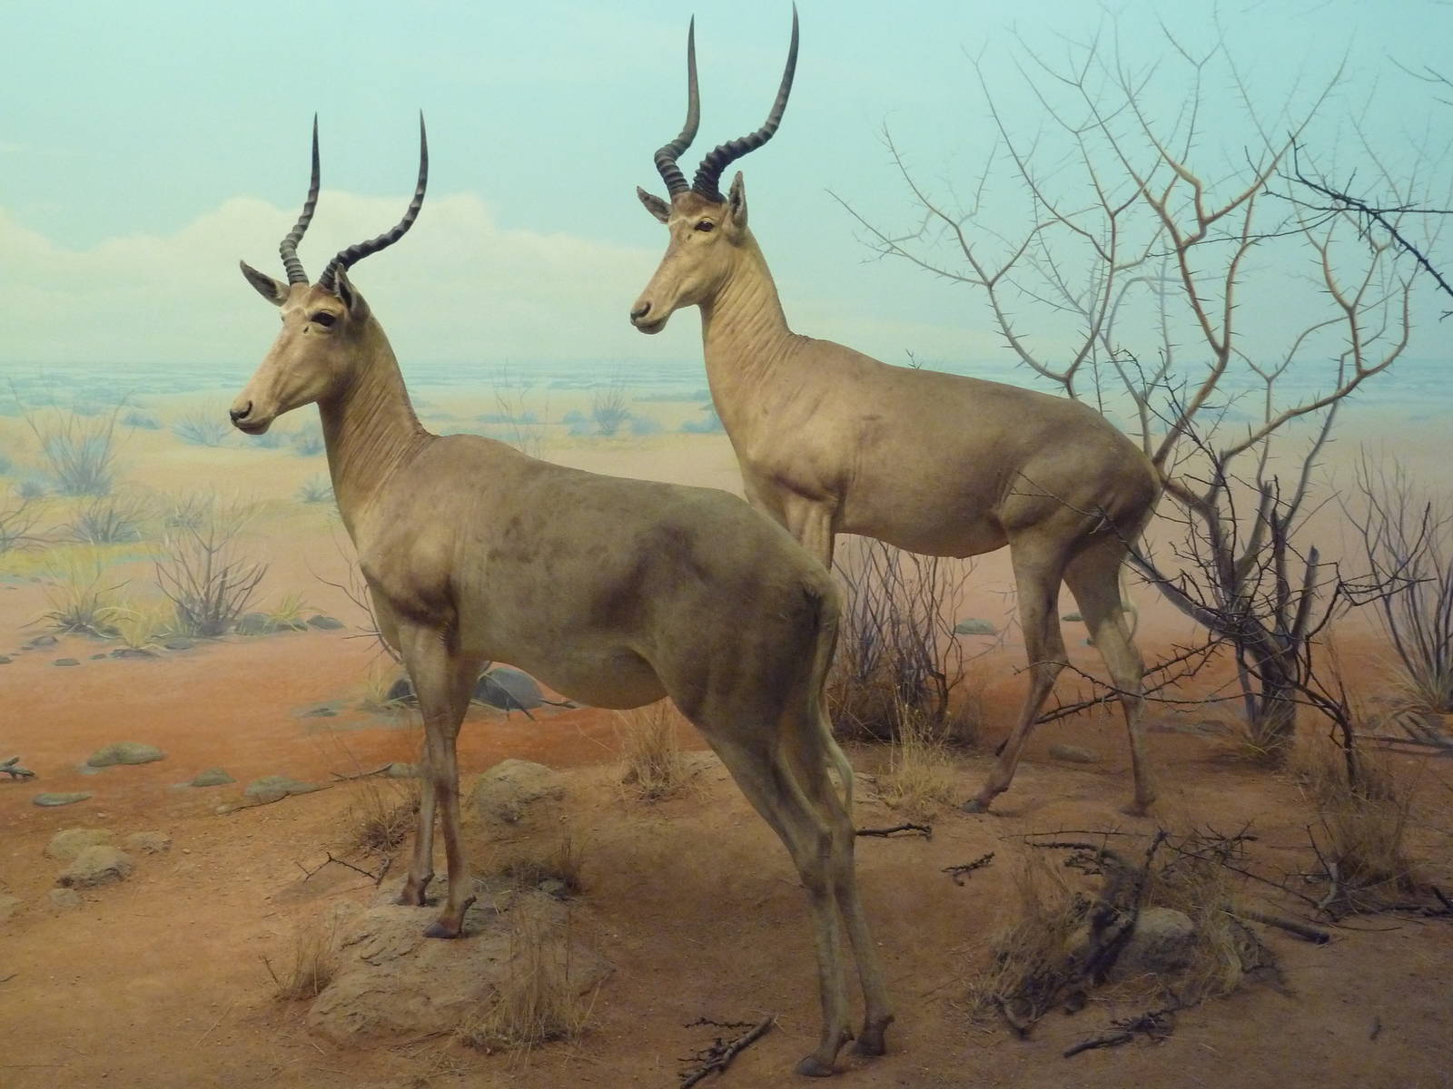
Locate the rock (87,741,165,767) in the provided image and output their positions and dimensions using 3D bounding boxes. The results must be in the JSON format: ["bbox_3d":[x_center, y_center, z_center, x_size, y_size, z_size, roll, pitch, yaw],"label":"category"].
[{"bbox_3d":[-1.735,0.607,4.850,0.225,0.060,0.150,0,7,0],"label":"rock"}]

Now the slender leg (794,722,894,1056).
[{"bbox_3d":[0.225,0.658,3.230,0.180,0.620,0.100,4,7,37],"label":"slender leg"}]

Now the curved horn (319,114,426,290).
[{"bbox_3d":[-0.787,-0.758,3.750,0.235,0.400,0.130,0,6,0],"label":"curved horn"}]

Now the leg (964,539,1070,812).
[{"bbox_3d":[0.761,0.344,4.400,0.250,0.700,0.120,3,8,20],"label":"leg"}]

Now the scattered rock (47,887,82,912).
[{"bbox_3d":[-1.489,0.801,3.780,0.078,0.043,0.065,0,6,0],"label":"scattered rock"}]

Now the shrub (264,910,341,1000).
[{"bbox_3d":[-0.838,0.814,3.320,0.145,0.165,0.125,0,6,0],"label":"shrub"}]

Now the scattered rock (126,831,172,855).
[{"bbox_3d":[-1.403,0.726,4.080,0.110,0.043,0.080,0,6,0],"label":"scattered rock"}]

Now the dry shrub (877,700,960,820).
[{"bbox_3d":[0.511,0.577,4.500,0.220,0.300,0.220,0,7,0],"label":"dry shrub"}]

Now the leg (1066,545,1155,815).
[{"bbox_3d":[0.977,0.345,4.270,0.230,0.680,0.150,2,7,21],"label":"leg"}]

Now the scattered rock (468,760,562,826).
[{"bbox_3d":[-0.555,0.654,4.450,0.245,0.150,0.200,0,6,0],"label":"scattered rock"}]

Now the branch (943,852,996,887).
[{"bbox_3d":[0.569,0.761,3.930,0.130,0.042,0.095,-2,7,-19],"label":"branch"}]

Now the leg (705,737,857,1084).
[{"bbox_3d":[0.099,0.667,3.150,0.260,0.620,0.100,4,7,37],"label":"leg"}]

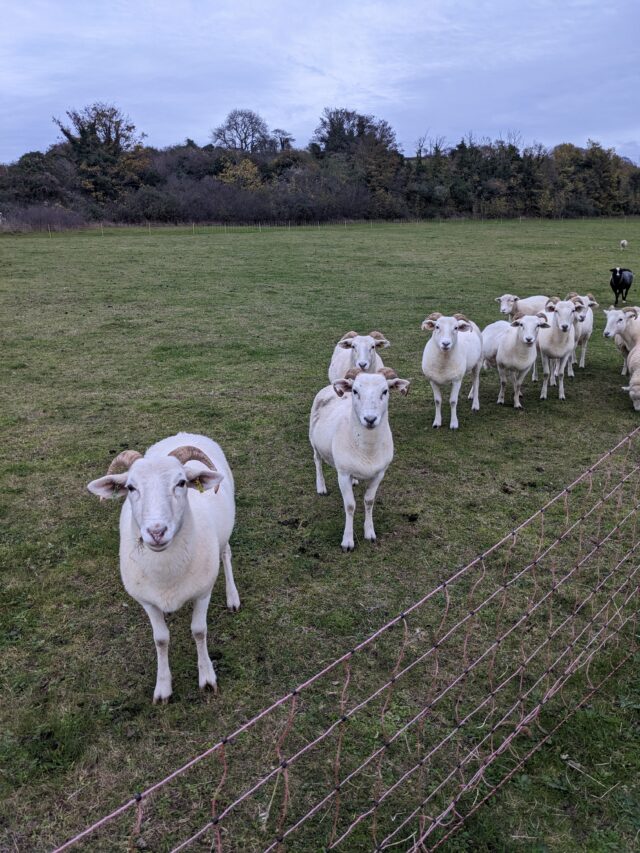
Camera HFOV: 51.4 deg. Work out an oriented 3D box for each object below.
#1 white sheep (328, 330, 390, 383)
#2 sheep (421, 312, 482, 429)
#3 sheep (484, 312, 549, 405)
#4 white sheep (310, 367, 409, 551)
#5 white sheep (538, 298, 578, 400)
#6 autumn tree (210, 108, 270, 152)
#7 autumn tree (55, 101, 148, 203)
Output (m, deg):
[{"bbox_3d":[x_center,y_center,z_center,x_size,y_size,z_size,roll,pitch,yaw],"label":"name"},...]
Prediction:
[{"bbox_3d":[0.237,-0.370,4.990,0.410,0.850,1.120,-2,18,-6],"label":"white sheep"},{"bbox_3d":[1.124,-0.523,5.354,0.410,0.920,1.140,8,19,23],"label":"sheep"},{"bbox_3d":[1.638,-0.674,5.996,0.410,0.820,1.120,-1,18,-4],"label":"sheep"},{"bbox_3d":[0.153,0.045,3.546,0.410,0.930,1.160,-2,18,-8],"label":"white sheep"},{"bbox_3d":[2.155,-0.781,6.169,0.410,0.920,1.120,2,18,8],"label":"white sheep"},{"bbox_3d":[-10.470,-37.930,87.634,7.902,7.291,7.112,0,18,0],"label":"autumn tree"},{"bbox_3d":[-22.186,-27.066,66.951,9.458,10.297,8.512,0,18,0],"label":"autumn tree"}]

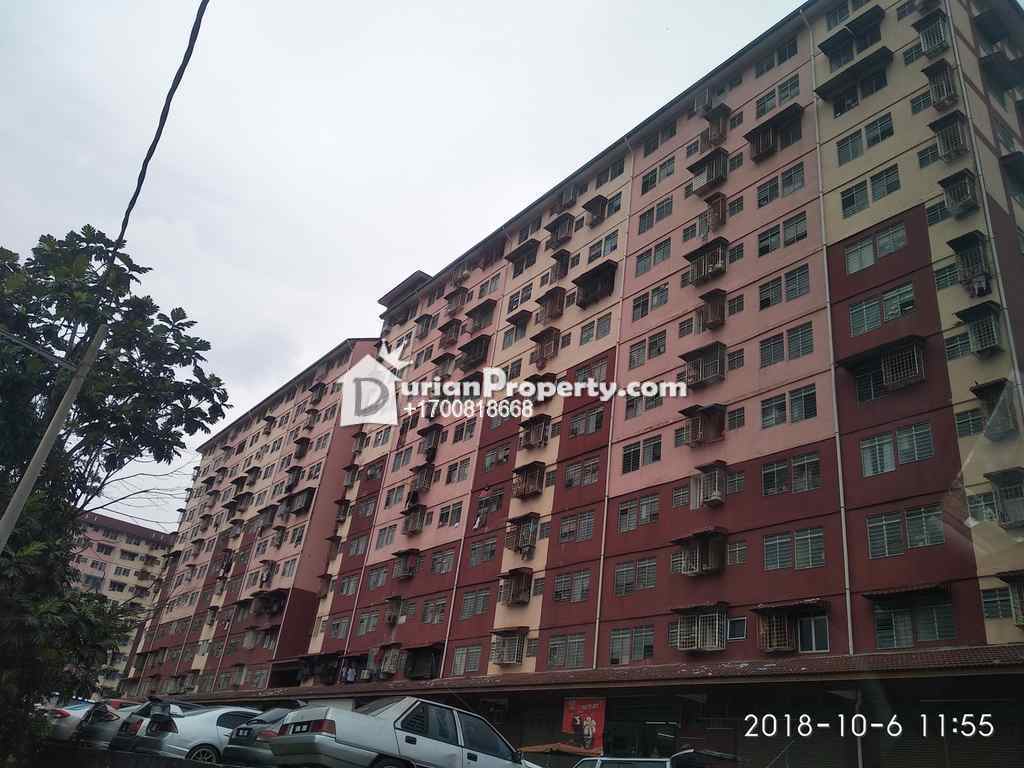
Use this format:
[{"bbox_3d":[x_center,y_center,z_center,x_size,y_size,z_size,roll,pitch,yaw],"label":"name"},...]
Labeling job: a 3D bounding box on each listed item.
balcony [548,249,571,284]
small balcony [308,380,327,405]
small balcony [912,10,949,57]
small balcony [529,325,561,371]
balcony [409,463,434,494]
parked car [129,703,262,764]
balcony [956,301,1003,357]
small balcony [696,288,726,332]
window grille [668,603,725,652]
[{"bbox_3d":[2.935,-7.272,46.871,0.680,1.750,1.150,26,-33,-30],"label":"balcony"},{"bbox_3d":[-18.698,0.981,73.742,0.680,1.500,2.200,26,-33,-30],"label":"small balcony"},{"bbox_3d":[16.034,-13.405,29.457,0.680,1.500,0.950,25,-32,-29],"label":"small balcony"},{"bbox_3d":[1.772,-2.030,44.312,0.630,1.897,2.062,25,-32,-29],"label":"small balcony"},{"bbox_3d":[-6.073,6.250,50.615,0.580,1.622,2.447,25,-32,-29],"label":"balcony"},{"bbox_3d":[-5.542,7.742,16.485,4.550,1.420,1.730,30,-34,-34],"label":"parked car"},{"bbox_3d":[14.662,-1.697,24.077,0.692,1.484,1.036,25,-32,-29],"label":"balcony"},{"bbox_3d":[8.703,-3.250,33.460,0.704,1.443,1.003,25,-32,-29],"label":"small balcony"},{"bbox_3d":[6.653,8.768,27.652,0.598,1.515,2.193,25,-32,-29],"label":"window grille"}]

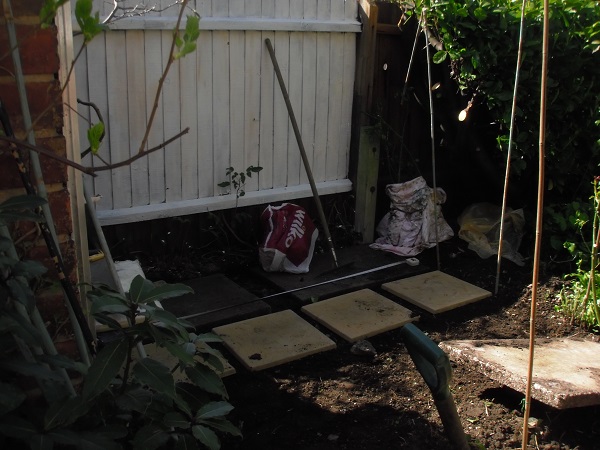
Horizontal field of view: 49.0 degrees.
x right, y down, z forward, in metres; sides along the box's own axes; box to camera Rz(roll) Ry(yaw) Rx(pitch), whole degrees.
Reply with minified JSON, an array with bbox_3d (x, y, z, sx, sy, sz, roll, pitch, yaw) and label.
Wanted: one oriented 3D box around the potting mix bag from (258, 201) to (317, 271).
[{"bbox_3d":[-0.073,0.076,4.174,0.350,0.390,0.240,-2,18,-11],"label":"potting mix bag"}]

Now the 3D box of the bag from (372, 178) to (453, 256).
[{"bbox_3d":[0.766,-0.061,4.574,0.530,0.450,0.390,6,18,14],"label":"bag"}]

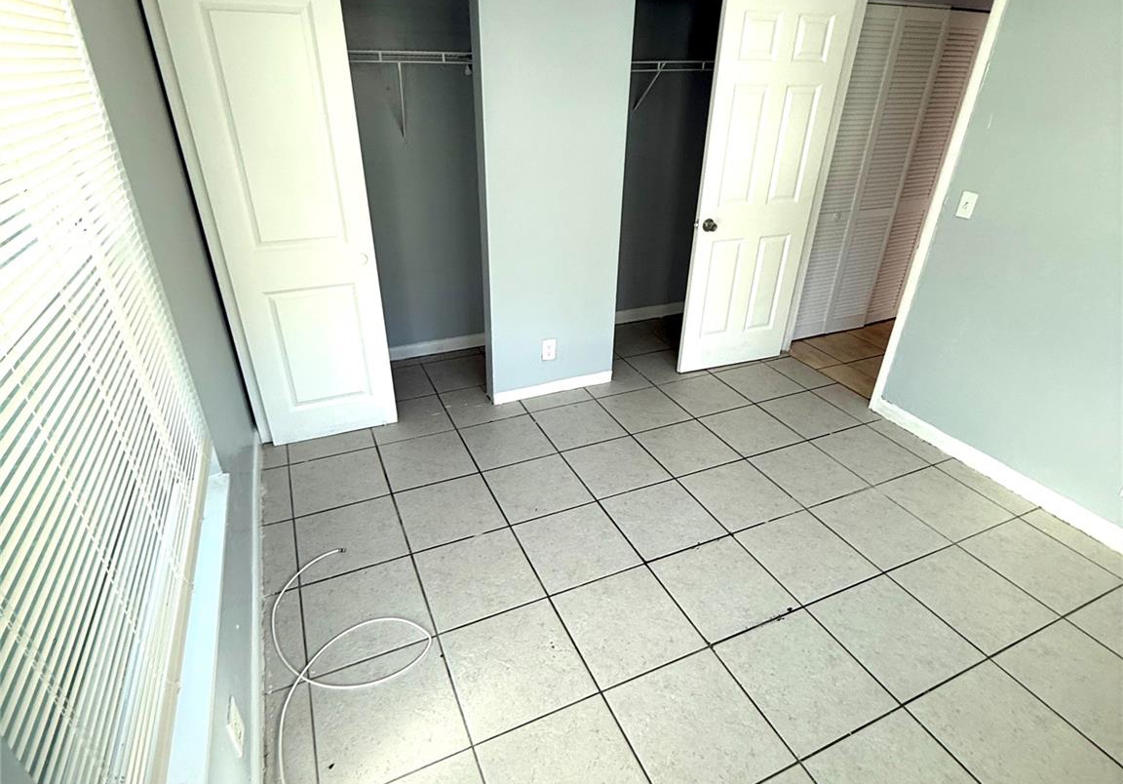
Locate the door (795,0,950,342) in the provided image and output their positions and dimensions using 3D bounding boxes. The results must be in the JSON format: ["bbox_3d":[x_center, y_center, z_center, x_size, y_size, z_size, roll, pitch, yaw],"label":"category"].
[{"bbox_3d":[1.897,-1.284,3.855,0.773,1.973,0.033,-12,31,-21],"label":"door"}]

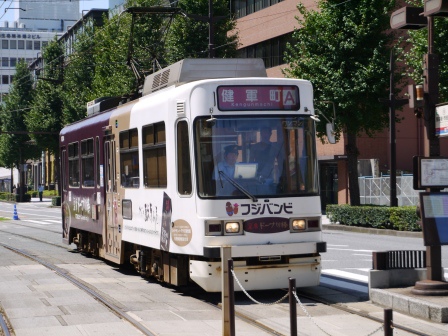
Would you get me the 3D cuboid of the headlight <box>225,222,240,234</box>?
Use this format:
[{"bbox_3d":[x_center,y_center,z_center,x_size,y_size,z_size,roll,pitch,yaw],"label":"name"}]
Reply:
[{"bbox_3d":[0.114,0.843,15.212,0.220,0.162,0.100,-1,-1,-17],"label":"headlight"}]

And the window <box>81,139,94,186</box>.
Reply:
[{"bbox_3d":[-2.811,-0.101,22.434,0.060,1.008,1.550,-1,-1,-17],"label":"window"}]

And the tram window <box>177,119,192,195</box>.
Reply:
[{"bbox_3d":[-0.562,-0.144,15.381,0.060,1.053,0.510,-1,-1,-27],"label":"tram window"}]

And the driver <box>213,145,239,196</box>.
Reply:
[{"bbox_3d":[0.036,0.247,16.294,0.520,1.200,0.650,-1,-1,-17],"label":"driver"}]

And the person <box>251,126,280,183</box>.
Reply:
[{"bbox_3d":[0.668,0.199,16.992,0.520,1.680,0.360,-1,-1,-17],"label":"person"}]

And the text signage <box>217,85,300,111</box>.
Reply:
[{"bbox_3d":[0.505,-1.003,15.602,1.236,0.363,0.100,-1,-1,-17],"label":"text signage"}]

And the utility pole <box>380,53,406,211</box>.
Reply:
[{"bbox_3d":[5.083,-0.910,33.027,0.850,5.433,0.250,-1,-1,-17],"label":"utility pole"}]

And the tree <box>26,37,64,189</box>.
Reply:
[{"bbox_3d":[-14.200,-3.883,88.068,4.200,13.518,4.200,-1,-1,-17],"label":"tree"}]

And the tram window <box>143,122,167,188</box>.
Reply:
[{"bbox_3d":[-1.076,-0.185,16.759,0.060,1.008,1.588,-1,-1,-17],"label":"tram window"}]

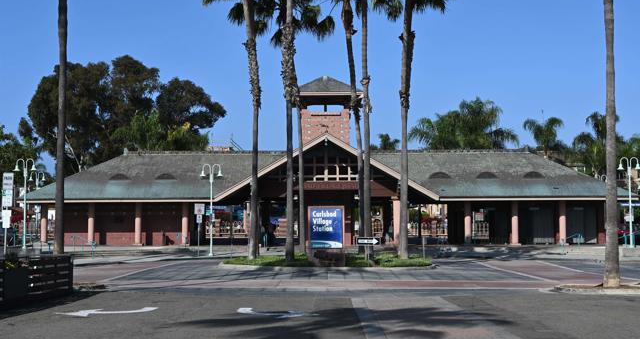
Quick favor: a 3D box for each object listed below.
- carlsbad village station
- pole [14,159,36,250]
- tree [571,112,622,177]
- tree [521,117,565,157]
[{"bbox_3d":[0.568,-0.786,66.391,43.680,13.020,12.800,0,-4,0],"label":"carlsbad village station"},{"bbox_3d":[-16.899,2.014,48.977,1.280,5.250,0.380,0,-4,0],"label":"pole"},{"bbox_3d":[33.284,0.593,102.168,5.980,14.810,5.980,0,-4,0],"label":"tree"},{"bbox_3d":[26.901,0.848,102.153,5.020,14.350,5.020,0,-4,0],"label":"tree"}]

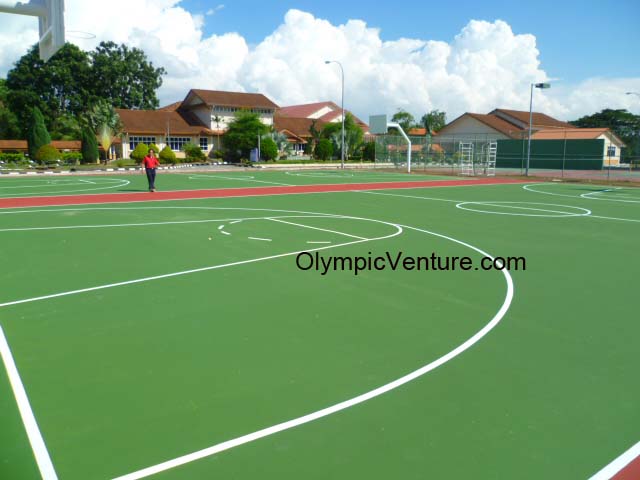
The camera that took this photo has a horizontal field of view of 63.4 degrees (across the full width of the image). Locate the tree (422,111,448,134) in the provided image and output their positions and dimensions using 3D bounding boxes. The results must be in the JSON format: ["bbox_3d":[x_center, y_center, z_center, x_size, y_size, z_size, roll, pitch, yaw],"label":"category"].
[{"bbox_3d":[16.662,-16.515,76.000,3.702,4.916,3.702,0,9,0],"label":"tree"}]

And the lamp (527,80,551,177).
[{"bbox_3d":[15.926,-8.026,37.938,1.760,6.590,0.450,-3,10,-22],"label":"lamp"}]

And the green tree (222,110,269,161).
[{"bbox_3d":[-7.715,-10.769,53.975,4.900,5.320,4.660,-1,10,-8],"label":"green tree"}]

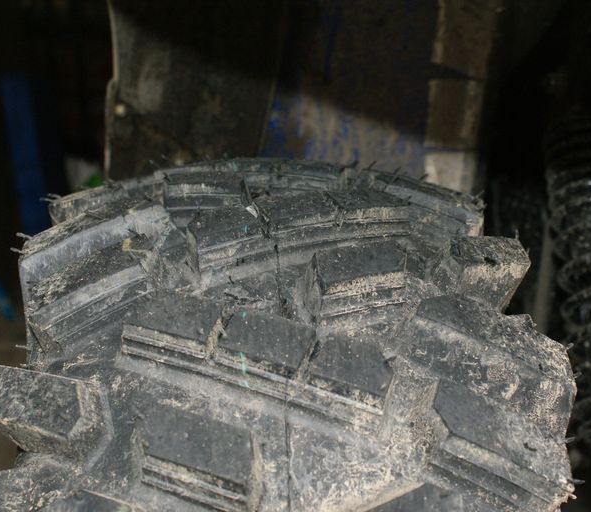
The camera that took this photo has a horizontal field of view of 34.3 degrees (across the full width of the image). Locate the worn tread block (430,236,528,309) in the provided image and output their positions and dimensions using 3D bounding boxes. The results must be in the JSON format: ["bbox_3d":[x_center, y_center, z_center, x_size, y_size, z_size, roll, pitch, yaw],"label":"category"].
[{"bbox_3d":[0.101,0.010,0.513,0.055,0.028,0.030,-4,36,-33],"label":"worn tread block"}]

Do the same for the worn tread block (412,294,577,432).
[{"bbox_3d":[0.096,0.047,0.459,0.080,0.025,0.043,23,40,4],"label":"worn tread block"}]

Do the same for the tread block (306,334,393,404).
[{"bbox_3d":[0.025,0.053,0.430,0.037,0.019,0.027,15,48,5],"label":"tread block"}]

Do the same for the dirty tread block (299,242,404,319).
[{"bbox_3d":[0.033,0.011,0.477,0.054,0.018,0.029,-8,38,-23],"label":"dirty tread block"}]

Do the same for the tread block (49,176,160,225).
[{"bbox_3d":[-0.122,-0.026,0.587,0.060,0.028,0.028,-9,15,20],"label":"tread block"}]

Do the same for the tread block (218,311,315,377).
[{"bbox_3d":[-0.014,0.044,0.434,0.044,0.019,0.025,18,48,15],"label":"tread block"}]

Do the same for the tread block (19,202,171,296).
[{"bbox_3d":[-0.111,-0.007,0.523,0.081,0.025,0.037,-24,28,-19],"label":"tread block"}]

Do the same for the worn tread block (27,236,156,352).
[{"bbox_3d":[-0.102,0.020,0.474,0.058,0.020,0.029,-25,38,-16],"label":"worn tread block"}]

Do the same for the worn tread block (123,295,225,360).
[{"bbox_3d":[-0.056,0.035,0.446,0.046,0.019,0.026,9,45,16],"label":"worn tread block"}]

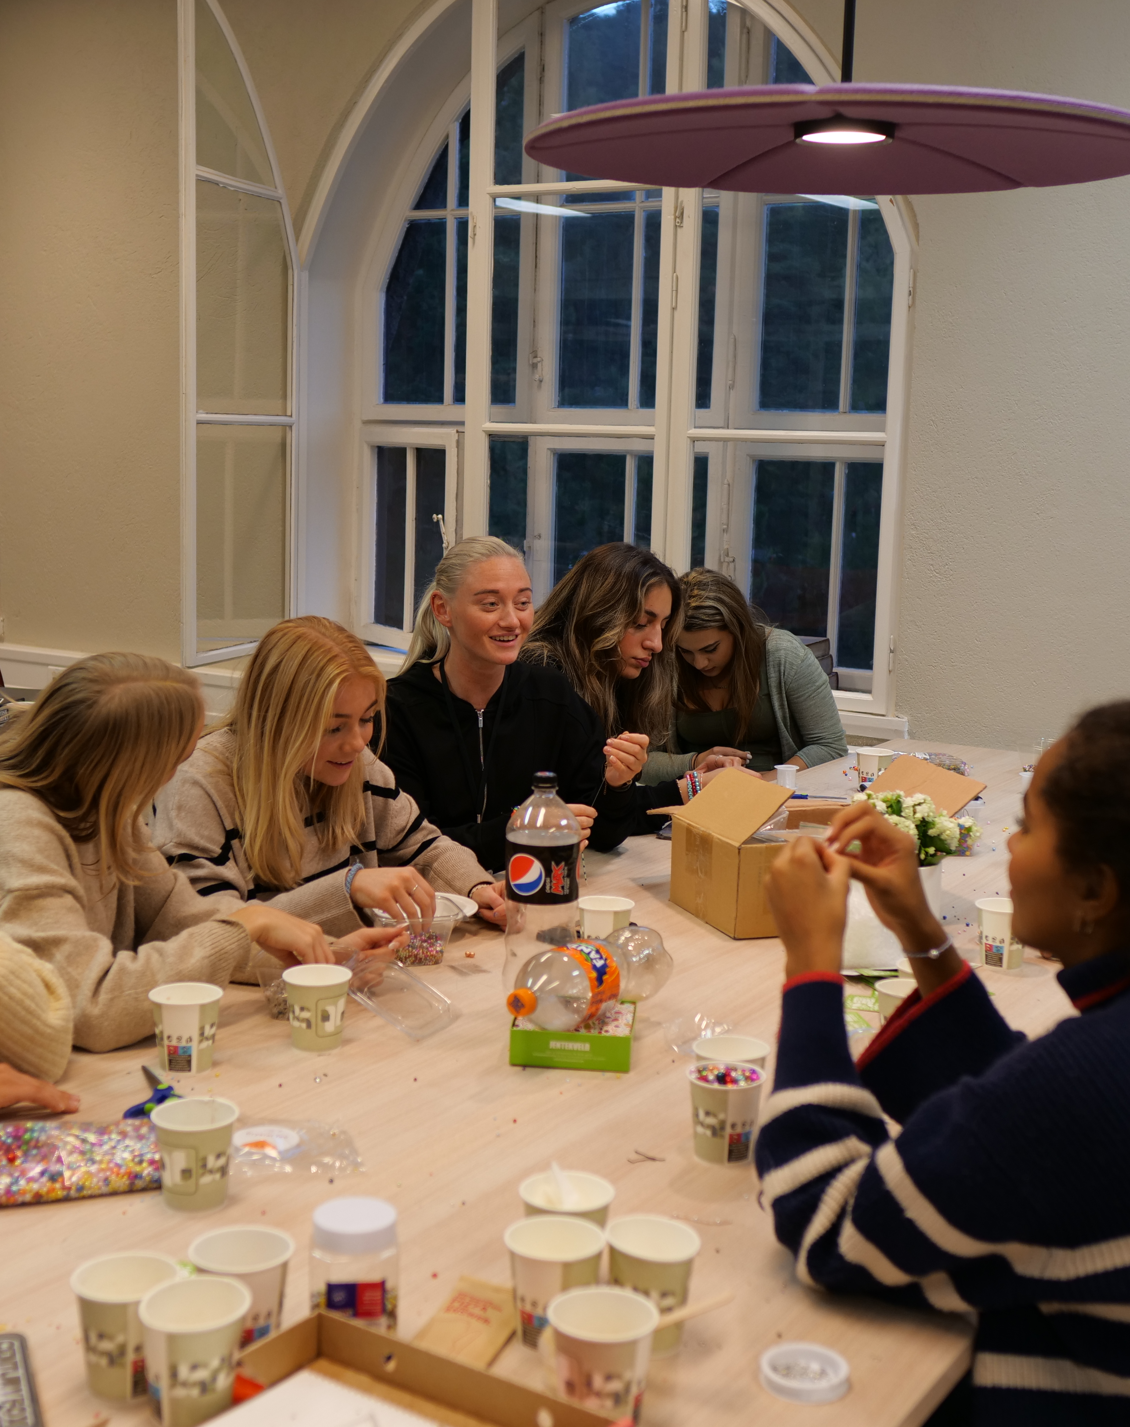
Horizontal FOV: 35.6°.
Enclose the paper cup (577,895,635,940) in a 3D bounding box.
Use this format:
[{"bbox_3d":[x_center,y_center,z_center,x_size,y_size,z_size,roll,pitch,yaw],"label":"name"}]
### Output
[{"bbox_3d":[0.055,0.290,2.318,0.077,0.082,0.077,2,9,1],"label":"paper cup"}]

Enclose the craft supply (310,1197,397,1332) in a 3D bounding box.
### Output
[{"bbox_3d":[-0.162,0.430,1.349,0.068,0.093,0.068,1,9,-6],"label":"craft supply"}]

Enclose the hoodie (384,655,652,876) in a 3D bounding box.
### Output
[{"bbox_3d":[-0.100,0.201,3.097,0.500,0.580,0.420,-7,12,-43],"label":"hoodie"}]

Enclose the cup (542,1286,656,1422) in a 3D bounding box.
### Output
[{"bbox_3d":[0.026,0.459,1.234,0.077,0.082,0.077,2,9,1],"label":"cup"}]

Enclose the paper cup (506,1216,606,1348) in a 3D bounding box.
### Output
[{"bbox_3d":[-0.008,0.454,1.390,0.080,0.084,0.080,1,9,0],"label":"paper cup"}]

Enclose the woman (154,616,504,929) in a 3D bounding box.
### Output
[{"bbox_3d":[-0.327,0.452,2.600,0.680,1.180,0.520,9,11,39],"label":"woman"}]

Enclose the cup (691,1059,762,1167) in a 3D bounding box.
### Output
[{"bbox_3d":[0.161,0.404,1.772,0.081,0.084,0.081,2,9,0],"label":"cup"}]

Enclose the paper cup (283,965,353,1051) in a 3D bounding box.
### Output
[{"bbox_3d":[-0.289,0.347,2.063,0.081,0.084,0.081,2,9,0],"label":"paper cup"}]

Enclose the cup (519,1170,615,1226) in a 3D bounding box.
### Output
[{"bbox_3d":[0.002,0.427,1.431,0.077,0.082,0.077,2,9,0],"label":"cup"}]

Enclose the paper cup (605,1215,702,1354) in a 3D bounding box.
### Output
[{"bbox_3d":[0.069,0.455,1.392,0.080,0.084,0.080,1,9,0],"label":"paper cup"}]

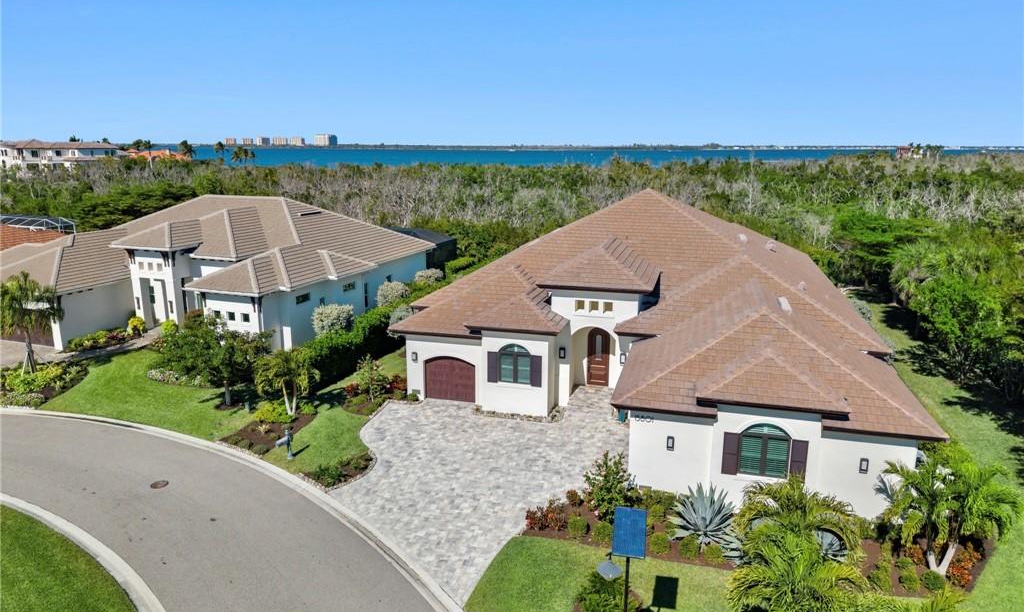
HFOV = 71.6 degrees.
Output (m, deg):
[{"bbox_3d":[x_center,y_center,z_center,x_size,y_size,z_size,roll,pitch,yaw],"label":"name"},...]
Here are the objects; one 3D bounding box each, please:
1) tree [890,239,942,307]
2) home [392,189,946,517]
[{"bbox_3d":[32.018,-2.545,56.017,4.000,5.300,4.000,4,13,15],"label":"tree"},{"bbox_3d":[7.714,-1.899,42.962,24.453,9.610,39.060,4,13,15],"label":"home"}]

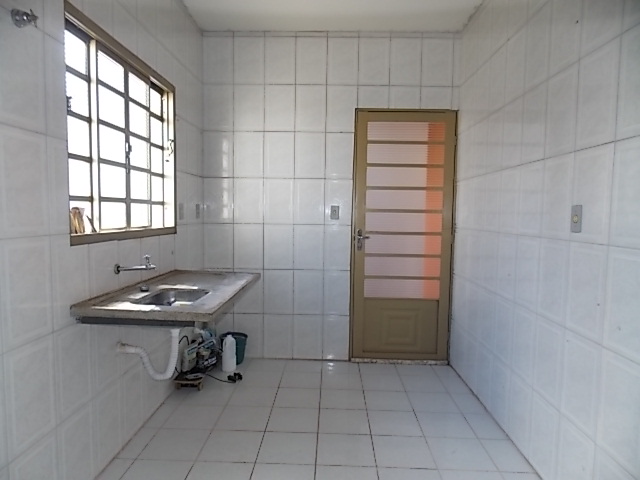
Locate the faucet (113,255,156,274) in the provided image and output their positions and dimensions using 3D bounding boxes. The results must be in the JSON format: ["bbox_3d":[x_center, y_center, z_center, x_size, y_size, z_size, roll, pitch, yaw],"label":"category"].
[{"bbox_3d":[-0.927,0.128,2.150,0.205,0.105,0.055,1,4,2],"label":"faucet"}]

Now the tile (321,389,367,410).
[{"bbox_3d":[0.156,1.094,2.908,0.302,0.010,0.306,1,4,2],"label":"tile"}]

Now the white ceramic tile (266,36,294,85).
[{"bbox_3d":[-0.324,-1.486,3.534,0.256,0.385,0.010,1,4,2],"label":"white ceramic tile"}]

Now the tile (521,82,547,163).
[{"bbox_3d":[1.132,-0.609,2.247,0.010,0.391,0.264,1,4,1],"label":"tile"}]

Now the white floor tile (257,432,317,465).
[{"bbox_3d":[-0.173,1.142,2.334,0.309,0.010,0.315,1,4,1],"label":"white floor tile"}]

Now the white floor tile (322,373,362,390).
[{"bbox_3d":[0.163,1.071,3.214,0.302,0.010,0.305,1,4,2],"label":"white floor tile"}]

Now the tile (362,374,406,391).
[{"bbox_3d":[0.471,1.088,3.221,0.305,0.010,0.305,1,4,2],"label":"tile"}]

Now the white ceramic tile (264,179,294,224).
[{"bbox_3d":[-0.351,-0.333,3.644,0.261,0.391,0.010,1,4,1],"label":"white ceramic tile"}]

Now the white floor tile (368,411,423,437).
[{"bbox_3d":[0.449,1.117,2.590,0.302,0.010,0.305,1,4,2],"label":"white floor tile"}]

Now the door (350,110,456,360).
[{"bbox_3d":[0.716,-0.028,3.681,0.862,2.164,0.059,1,4,2],"label":"door"}]

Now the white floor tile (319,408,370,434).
[{"bbox_3d":[0.144,1.109,2.593,0.302,0.014,0.304,1,4,2],"label":"white floor tile"}]

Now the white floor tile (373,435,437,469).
[{"bbox_3d":[0.445,1.147,2.301,0.305,0.010,0.305,1,4,2],"label":"white floor tile"}]

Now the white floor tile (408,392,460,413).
[{"bbox_3d":[0.764,1.099,2.879,0.302,0.014,0.304,1,4,2],"label":"white floor tile"}]

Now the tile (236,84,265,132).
[{"bbox_3d":[-0.589,-1.095,3.528,0.254,0.380,0.014,1,4,1],"label":"tile"}]

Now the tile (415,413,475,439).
[{"bbox_3d":[0.756,1.125,2.582,0.302,0.010,0.306,1,4,2],"label":"tile"}]

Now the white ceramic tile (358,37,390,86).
[{"bbox_3d":[0.452,-1.488,3.549,0.261,0.391,0.010,1,4,1],"label":"white ceramic tile"}]

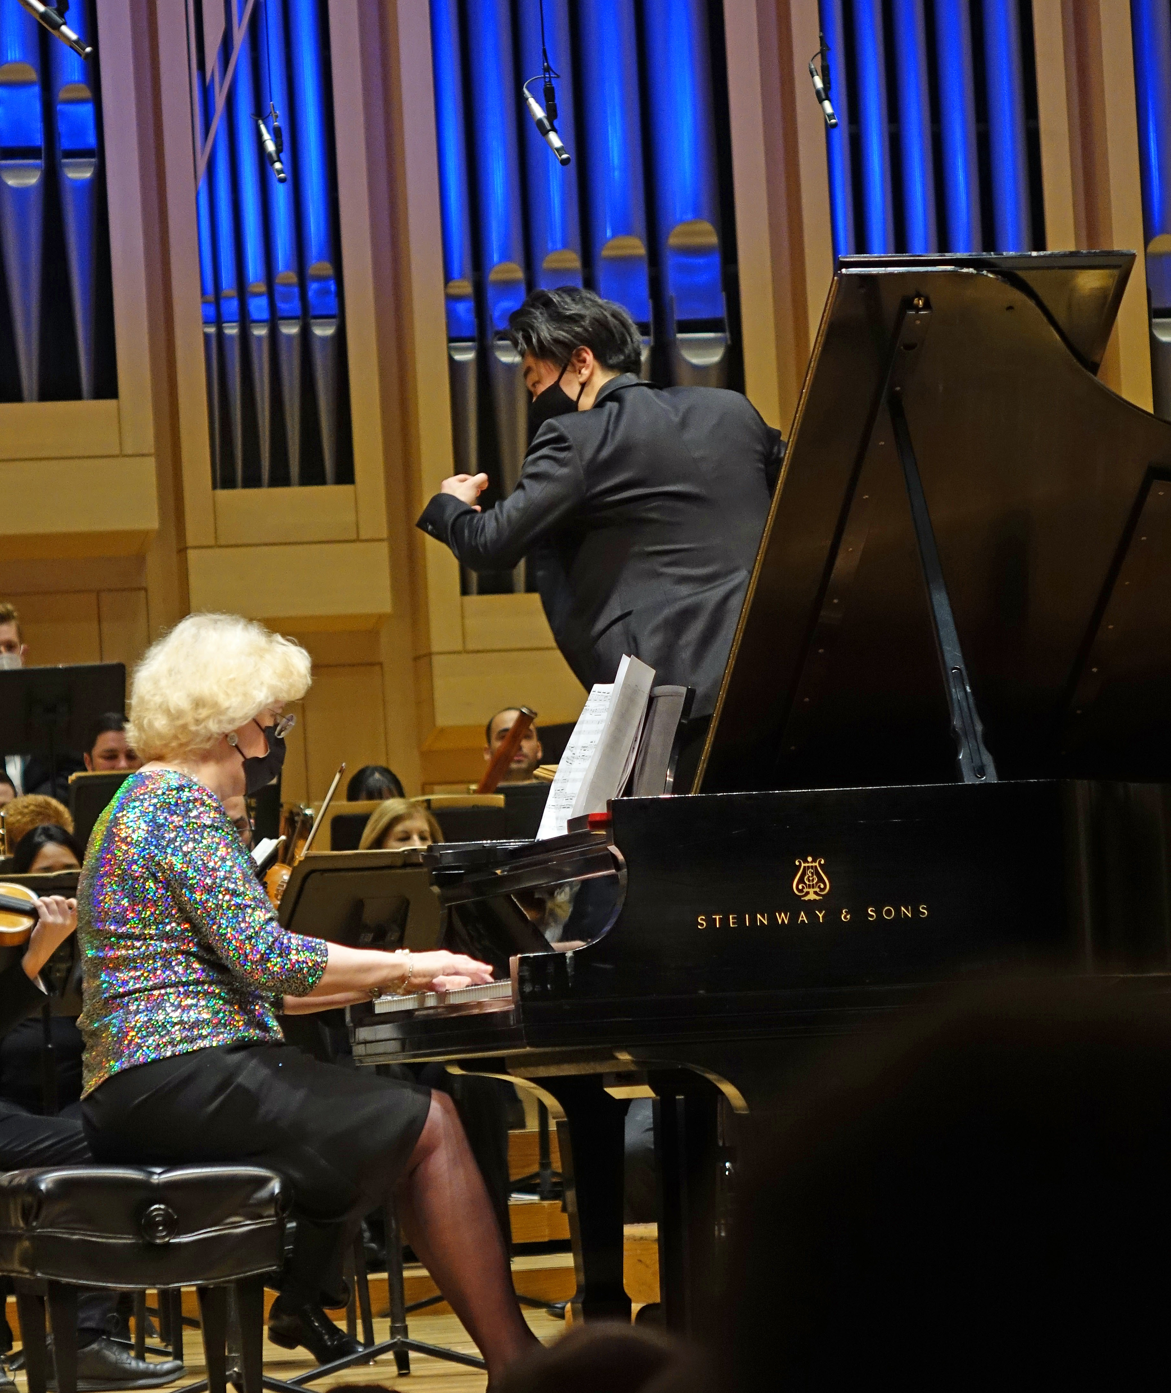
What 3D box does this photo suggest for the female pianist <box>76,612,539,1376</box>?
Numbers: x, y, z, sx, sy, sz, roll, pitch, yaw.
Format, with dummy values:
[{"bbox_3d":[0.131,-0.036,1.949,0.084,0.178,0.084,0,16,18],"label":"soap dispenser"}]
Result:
[{"bbox_3d":[-0.400,0.539,11.230,0.800,1.361,0.520,-2,-3,-12],"label":"female pianist"}]

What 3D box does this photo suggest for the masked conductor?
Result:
[{"bbox_3d":[0.092,0.107,13.000,0.720,1.740,0.580,-1,-4,-37],"label":"masked conductor"}]

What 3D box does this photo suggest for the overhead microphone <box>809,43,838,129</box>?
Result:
[{"bbox_3d":[0.615,-1.579,18.000,0.080,0.220,0.050,-4,-3,6],"label":"overhead microphone"}]

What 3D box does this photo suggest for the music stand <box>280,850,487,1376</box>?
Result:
[{"bbox_3d":[-0.411,0.862,14.400,0.510,1.092,0.430,-1,-4,-38],"label":"music stand"}]

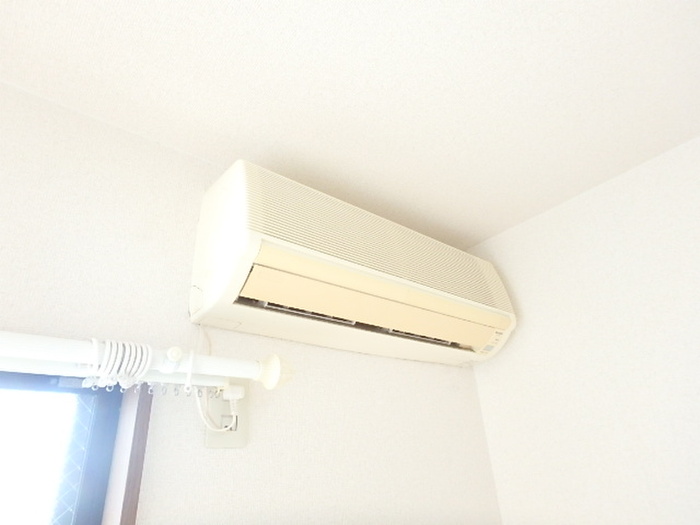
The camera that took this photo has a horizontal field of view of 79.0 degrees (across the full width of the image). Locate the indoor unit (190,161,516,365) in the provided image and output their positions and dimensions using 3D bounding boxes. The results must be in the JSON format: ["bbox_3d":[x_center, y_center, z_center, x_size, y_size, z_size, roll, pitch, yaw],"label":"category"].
[{"bbox_3d":[0.075,0.039,0.948,0.761,0.276,0.185,18,-34,-36],"label":"indoor unit"}]

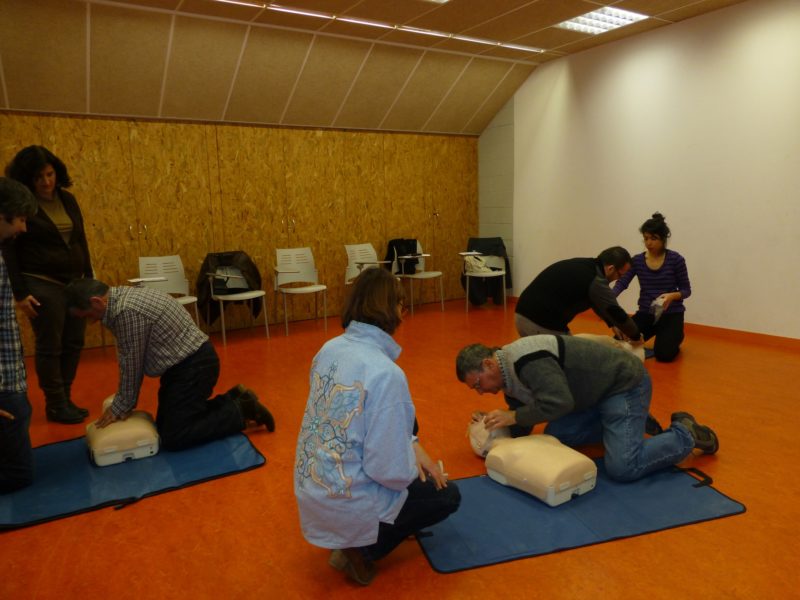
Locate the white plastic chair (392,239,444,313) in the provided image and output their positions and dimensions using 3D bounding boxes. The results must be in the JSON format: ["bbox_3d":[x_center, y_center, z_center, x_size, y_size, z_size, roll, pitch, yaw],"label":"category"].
[{"bbox_3d":[0.171,-0.281,6.697,0.540,0.840,0.620,-7,12,-28],"label":"white plastic chair"}]

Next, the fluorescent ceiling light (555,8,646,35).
[{"bbox_3d":[1.791,-2.504,4.932,0.600,0.080,0.600,-7,12,-31],"label":"fluorescent ceiling light"}]

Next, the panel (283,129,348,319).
[{"bbox_3d":[-0.925,-0.847,6.333,0.676,2.140,0.030,-7,11,-30],"label":"panel"}]

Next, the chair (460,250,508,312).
[{"bbox_3d":[1.017,-0.303,6.726,0.540,0.840,0.620,0,10,8],"label":"chair"}]

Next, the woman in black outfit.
[{"bbox_3d":[-2.143,-0.075,3.398,0.350,1.680,0.490,3,11,25],"label":"woman in black outfit"}]

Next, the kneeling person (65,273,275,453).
[{"bbox_3d":[-1.282,0.323,3.157,0.980,0.940,0.520,-7,11,-28],"label":"kneeling person"}]

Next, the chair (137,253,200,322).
[{"bbox_3d":[-2.215,0.034,5.223,0.540,0.840,0.620,-7,12,-31],"label":"chair"}]

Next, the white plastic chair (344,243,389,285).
[{"bbox_3d":[-0.310,-0.186,6.247,0.560,0.840,0.560,-9,13,-38],"label":"white plastic chair"}]

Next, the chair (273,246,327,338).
[{"bbox_3d":[-1.073,-0.099,5.829,0.540,0.840,0.620,-5,11,-21],"label":"chair"}]

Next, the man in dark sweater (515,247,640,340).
[{"bbox_3d":[1.360,0.065,4.380,1.060,0.940,0.550,-1,10,-1],"label":"man in dark sweater"}]

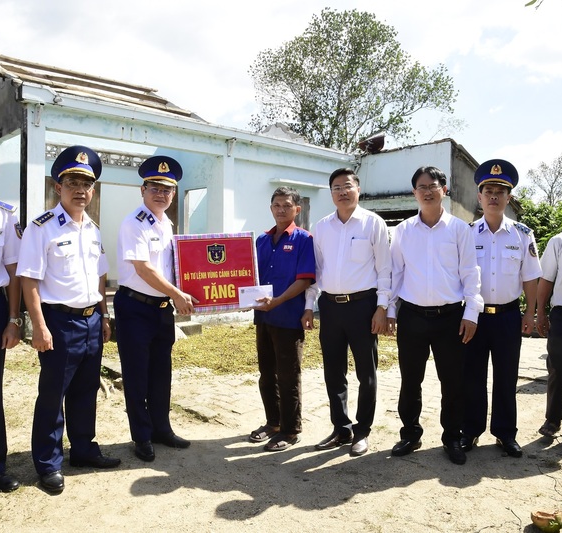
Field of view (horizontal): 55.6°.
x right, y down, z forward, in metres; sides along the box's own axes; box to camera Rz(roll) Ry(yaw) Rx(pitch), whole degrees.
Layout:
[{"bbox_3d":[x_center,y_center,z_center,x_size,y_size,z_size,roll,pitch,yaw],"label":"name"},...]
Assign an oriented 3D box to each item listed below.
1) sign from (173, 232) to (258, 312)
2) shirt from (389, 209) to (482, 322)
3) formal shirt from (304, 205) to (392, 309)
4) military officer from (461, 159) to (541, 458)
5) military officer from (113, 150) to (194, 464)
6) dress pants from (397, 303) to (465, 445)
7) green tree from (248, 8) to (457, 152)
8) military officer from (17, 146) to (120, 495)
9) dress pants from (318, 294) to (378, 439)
[{"bbox_3d":[-0.372,0.035,3.120,0.455,0.440,0.170,-3,-4,3],"label":"sign"},{"bbox_3d":[0.901,0.000,3.130,0.530,0.660,0.290,1,1,17],"label":"shirt"},{"bbox_3d":[0.404,-0.060,3.190,0.500,0.620,0.280,1,1,19],"label":"formal shirt"},{"bbox_3d":[1.309,0.243,3.240,0.540,1.760,0.340,1,1,24],"label":"military officer"},{"bbox_3d":[-0.770,0.220,3.250,0.470,1.800,0.500,0,0,29],"label":"military officer"},{"bbox_3d":[0.912,0.645,3.240,0.420,0.870,0.290,0,0,14],"label":"dress pants"},{"bbox_3d":[2.420,-3.700,18.000,7.100,9.900,6.800,0,0,0],"label":"green tree"},{"bbox_3d":[-1.125,0.239,2.860,0.370,1.770,0.520,0,-1,33],"label":"military officer"},{"bbox_3d":[0.397,0.596,3.180,0.360,0.860,0.270,1,1,19],"label":"dress pants"}]

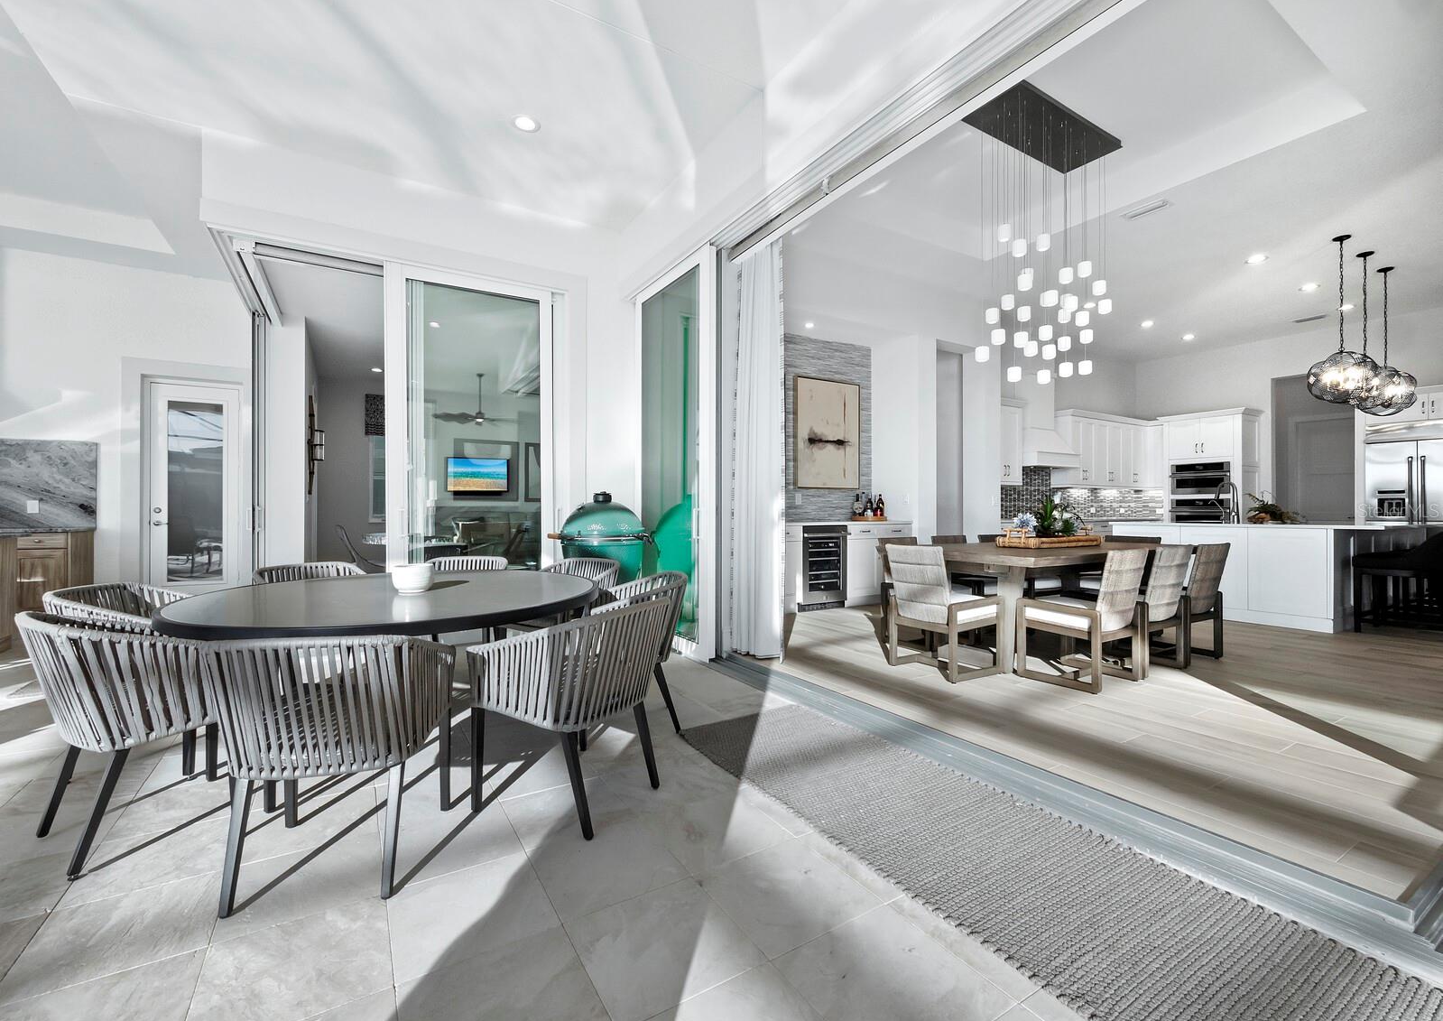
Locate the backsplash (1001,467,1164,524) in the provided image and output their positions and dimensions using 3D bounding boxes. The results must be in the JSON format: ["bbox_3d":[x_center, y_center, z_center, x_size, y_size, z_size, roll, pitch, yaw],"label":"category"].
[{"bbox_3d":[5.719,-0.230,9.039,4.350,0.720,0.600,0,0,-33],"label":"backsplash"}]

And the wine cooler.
[{"bbox_3d":[0.915,0.603,6.283,0.610,0.875,0.610,0,0,-33],"label":"wine cooler"}]

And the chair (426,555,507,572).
[{"bbox_3d":[-1.815,0.725,4.089,0.580,0.770,0.580,0,0,-12],"label":"chair"}]

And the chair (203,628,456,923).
[{"bbox_3d":[-1.214,0.725,1.852,0.580,0.770,0.580,0,0,-12],"label":"chair"}]

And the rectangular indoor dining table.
[{"bbox_3d":[2.544,0.661,4.617,2.440,0.762,1.220,0,0,-33],"label":"rectangular indoor dining table"}]

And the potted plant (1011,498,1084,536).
[{"bbox_3d":[2.680,0.080,4.780,0.520,0.360,0.380,0,0,-32],"label":"potted plant"}]

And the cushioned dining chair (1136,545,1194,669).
[{"bbox_3d":[2.716,0.632,3.880,0.520,0.820,0.560,0,0,-33],"label":"cushioned dining chair"}]

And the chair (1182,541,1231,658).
[{"bbox_3d":[3.182,0.632,4.130,0.520,0.820,0.560,0,0,-33],"label":"chair"}]

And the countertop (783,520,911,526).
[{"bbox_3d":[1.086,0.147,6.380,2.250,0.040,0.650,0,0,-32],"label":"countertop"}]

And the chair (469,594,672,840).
[{"bbox_3d":[-0.542,0.725,2.259,0.580,0.770,0.580,0,0,28],"label":"chair"}]

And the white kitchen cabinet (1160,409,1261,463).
[{"bbox_3d":[7.771,-1.145,9.279,0.700,0.710,1.000,0,0,-33],"label":"white kitchen cabinet"}]

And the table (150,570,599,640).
[{"bbox_3d":[-1.463,0.748,2.730,1.710,0.744,1.710,0,0,0],"label":"table"}]

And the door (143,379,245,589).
[{"bbox_3d":[-5.836,-0.145,6.470,0.820,2.480,0.080,0,0,-32],"label":"door"}]

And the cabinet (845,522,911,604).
[{"bbox_3d":[1.623,0.595,6.805,1.040,0.910,0.630,0,0,-33],"label":"cabinet"}]

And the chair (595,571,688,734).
[{"bbox_3d":[-0.471,0.725,3.130,0.580,0.770,0.580,0,0,-15],"label":"chair"}]

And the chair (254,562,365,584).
[{"bbox_3d":[-2.495,0.725,3.571,0.580,0.770,0.580,0,0,-38],"label":"chair"}]

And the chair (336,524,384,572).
[{"bbox_3d":[-3.490,0.600,5.800,0.580,0.885,0.500,0,0,-33],"label":"chair"}]

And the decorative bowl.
[{"bbox_3d":[-1.418,0.316,2.685,0.180,0.120,0.180,0,0,0],"label":"decorative bowl"}]

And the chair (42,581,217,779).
[{"bbox_3d":[-2.560,0.735,2.670,0.600,0.770,0.600,0,0,-13],"label":"chair"}]

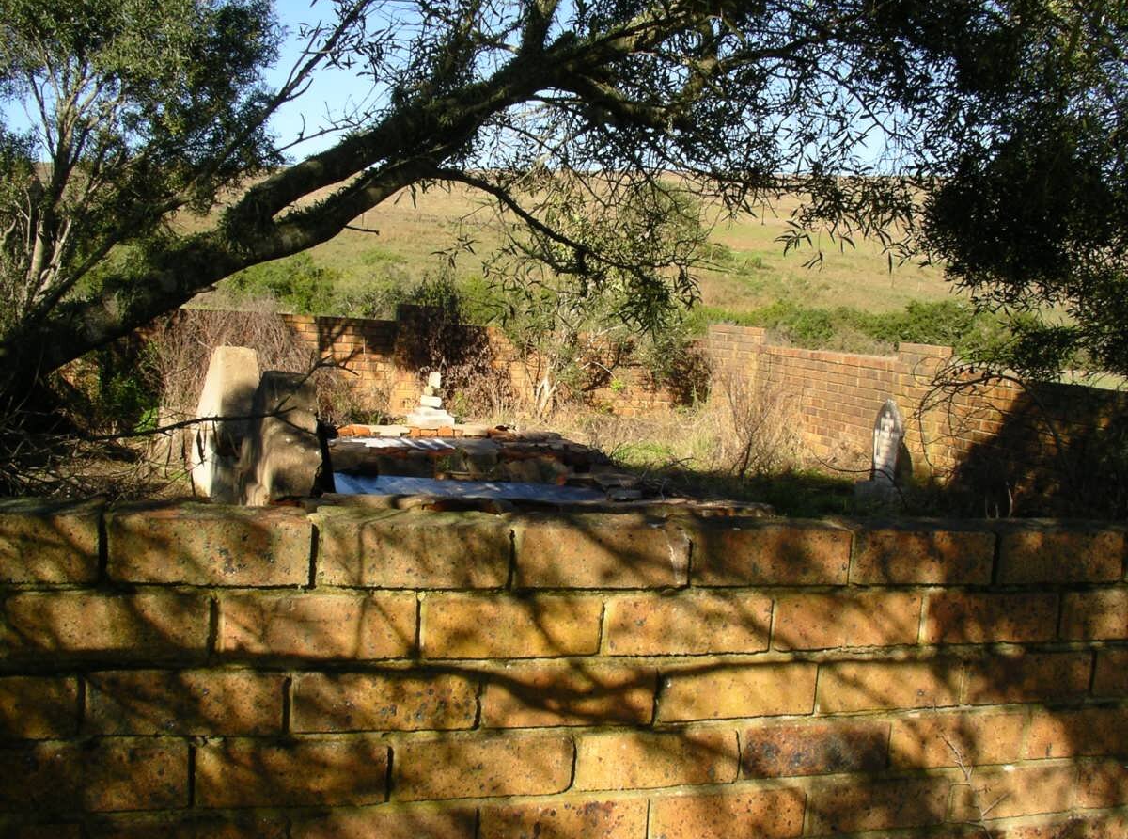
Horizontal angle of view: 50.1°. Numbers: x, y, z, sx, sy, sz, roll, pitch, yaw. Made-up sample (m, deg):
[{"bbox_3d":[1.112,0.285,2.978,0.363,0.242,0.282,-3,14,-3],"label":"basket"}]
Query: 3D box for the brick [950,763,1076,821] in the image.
[{"bbox_3d":[0.630,0.530,1.780,0.222,0.073,0.106,2,5,-18],"label":"brick"}]

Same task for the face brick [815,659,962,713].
[{"bbox_3d":[0.432,0.360,1.705,0.226,0.069,0.106,3,7,-19],"label":"face brick"}]

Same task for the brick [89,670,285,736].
[{"bbox_3d":[-0.440,0.313,1.405,0.217,0.074,0.106,3,7,-19],"label":"brick"}]

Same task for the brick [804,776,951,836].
[{"bbox_3d":[0.417,0.521,1.706,0.222,0.073,0.106,2,5,-18],"label":"brick"}]

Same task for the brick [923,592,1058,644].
[{"bbox_3d":[0.585,0.271,1.734,0.222,0.073,0.106,2,5,-18],"label":"brick"}]

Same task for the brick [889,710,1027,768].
[{"bbox_3d":[0.542,0.448,1.754,0.223,0.074,0.106,3,7,-19],"label":"brick"}]

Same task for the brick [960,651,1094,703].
[{"bbox_3d":[0.645,0.363,1.765,0.222,0.073,0.106,2,5,-18],"label":"brick"}]

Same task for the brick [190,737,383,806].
[{"bbox_3d":[-0.330,0.405,1.449,0.222,0.073,0.106,2,5,-18],"label":"brick"}]

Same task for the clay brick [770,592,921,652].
[{"bbox_3d":[0.364,0.264,1.659,0.222,0.073,0.106,2,5,-18],"label":"clay brick"}]

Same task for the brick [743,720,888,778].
[{"bbox_3d":[0.326,0.441,1.680,0.223,0.072,0.106,3,7,-19],"label":"brick"}]

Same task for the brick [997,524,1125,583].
[{"bbox_3d":[0.690,0.192,1.762,0.222,0.073,0.106,2,5,-18],"label":"brick"}]

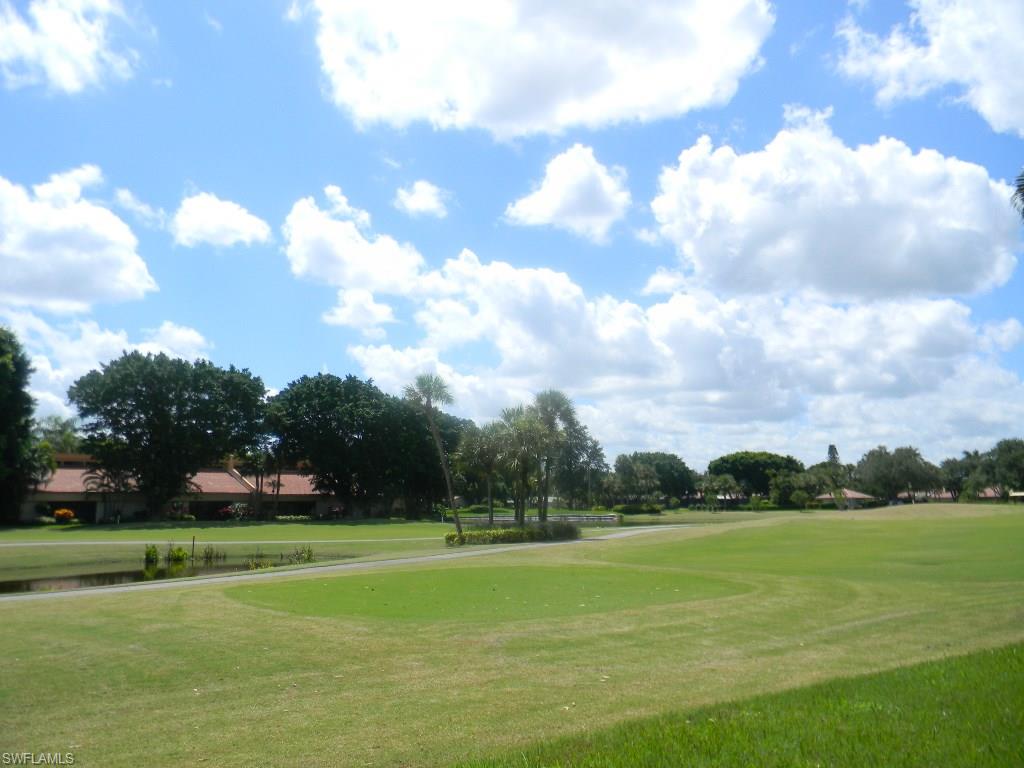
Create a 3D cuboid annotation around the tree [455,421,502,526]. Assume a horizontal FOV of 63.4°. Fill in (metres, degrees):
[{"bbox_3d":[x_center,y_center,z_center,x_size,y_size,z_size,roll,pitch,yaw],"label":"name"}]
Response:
[{"bbox_3d":[-2.050,5.749,50.695,2.940,7.060,3.000,0,-8,0],"label":"tree"}]

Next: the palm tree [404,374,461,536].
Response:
[{"bbox_3d":[-4.501,4.064,46.894,3.170,9.540,3.000,0,-8,0],"label":"palm tree"}]

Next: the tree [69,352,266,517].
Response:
[{"bbox_3d":[-34.985,5.111,84.116,20.110,16.880,17.000,0,-8,0],"label":"tree"}]

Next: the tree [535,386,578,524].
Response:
[{"bbox_3d":[2.827,5.041,53.826,2.730,9.580,2.900,0,-8,0],"label":"tree"}]

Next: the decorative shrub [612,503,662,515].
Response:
[{"bbox_3d":[19.779,19.620,130.538,7.880,1.870,3.000,0,-8,0],"label":"decorative shrub"}]

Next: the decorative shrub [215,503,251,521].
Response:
[{"bbox_3d":[-28.017,12.779,83.028,3.610,1.780,2.200,0,-8,0],"label":"decorative shrub"}]

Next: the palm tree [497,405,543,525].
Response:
[{"bbox_3d":[0.582,5.256,50.765,2.820,8.050,2.900,0,-8,0],"label":"palm tree"}]

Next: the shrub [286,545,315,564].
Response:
[{"bbox_3d":[-9.272,7.473,36.310,1.230,0.860,1.000,0,-8,0],"label":"shrub"}]

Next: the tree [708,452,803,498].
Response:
[{"bbox_3d":[54.065,20.733,183.911,21.760,11.920,19.000,0,-8,0],"label":"tree"}]

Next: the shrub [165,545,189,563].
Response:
[{"bbox_3d":[-15.902,8.034,39.261,1.140,0.840,1.000,0,-8,0],"label":"shrub"}]

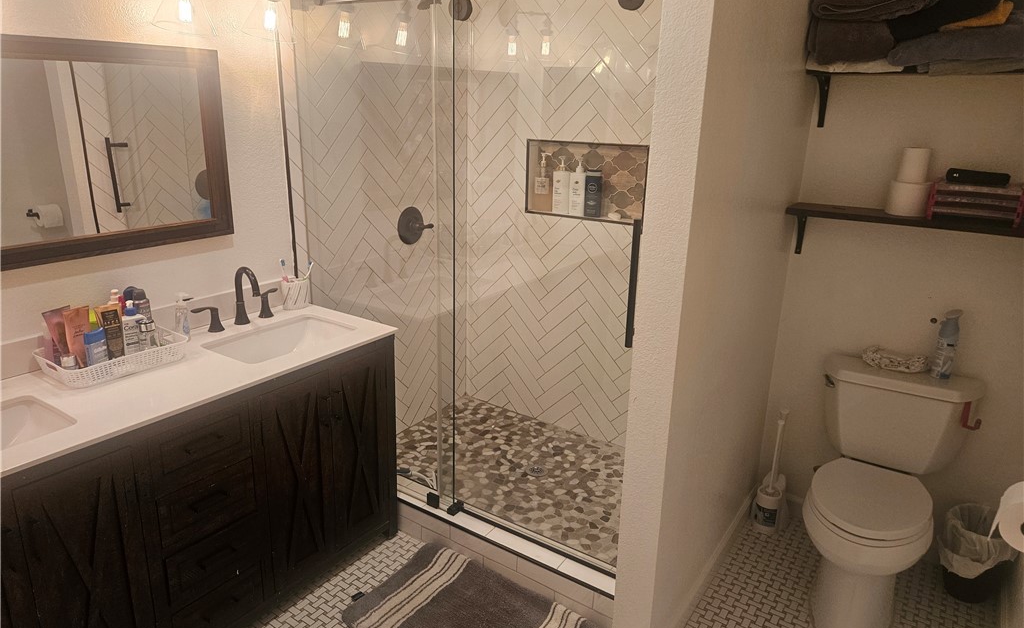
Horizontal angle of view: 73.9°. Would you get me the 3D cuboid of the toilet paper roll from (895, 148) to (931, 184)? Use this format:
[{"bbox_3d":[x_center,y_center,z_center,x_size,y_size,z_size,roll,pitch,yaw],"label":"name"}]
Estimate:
[{"bbox_3d":[1.352,-0.500,2.281,0.084,0.104,0.084,13,21,33],"label":"toilet paper roll"}]

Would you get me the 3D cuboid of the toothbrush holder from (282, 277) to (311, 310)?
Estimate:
[{"bbox_3d":[-0.823,-0.074,2.596,0.089,0.105,0.103,12,20,31],"label":"toothbrush holder"}]

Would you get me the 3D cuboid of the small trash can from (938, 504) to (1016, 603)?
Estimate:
[{"bbox_3d":[1.661,0.879,2.456,0.209,0.275,0.209,13,21,33],"label":"small trash can"}]

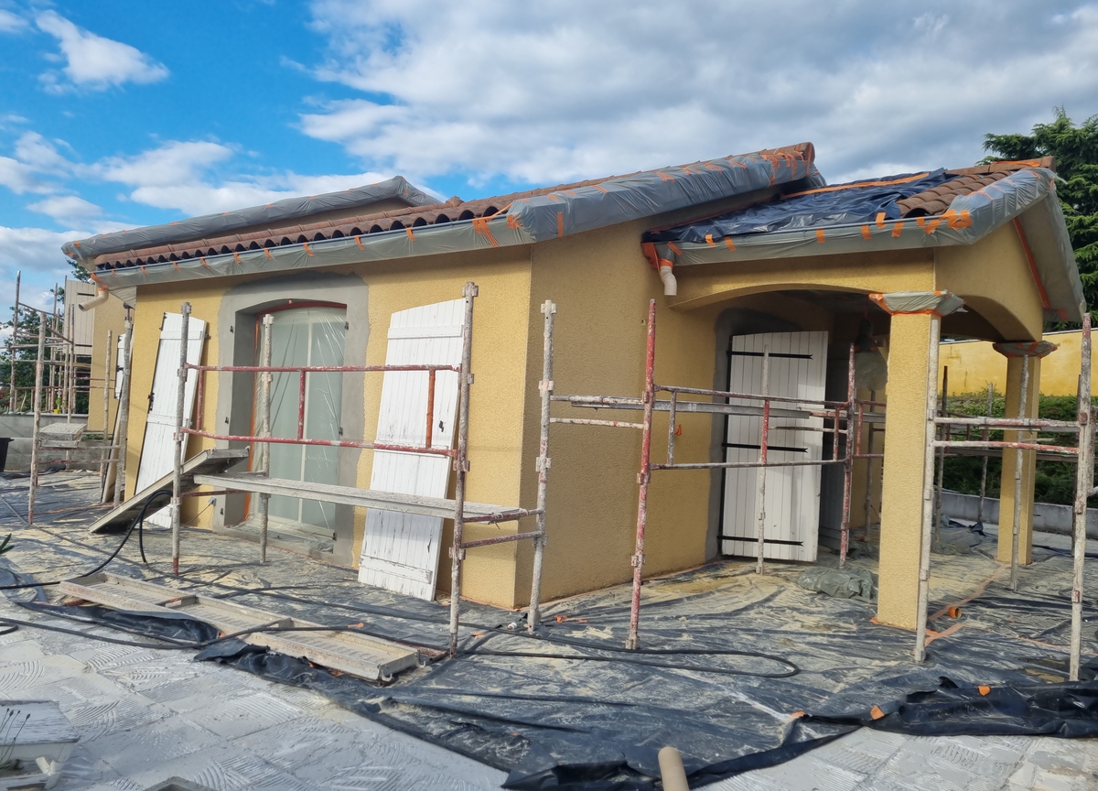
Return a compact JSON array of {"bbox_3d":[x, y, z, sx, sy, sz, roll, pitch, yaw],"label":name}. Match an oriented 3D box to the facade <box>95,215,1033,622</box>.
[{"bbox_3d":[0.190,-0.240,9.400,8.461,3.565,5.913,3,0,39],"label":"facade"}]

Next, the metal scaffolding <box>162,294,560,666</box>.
[{"bbox_3d":[-1.434,0.393,5.851,2.911,2.134,0.820,3,0,36],"label":"metal scaffolding"}]

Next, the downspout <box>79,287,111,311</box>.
[{"bbox_3d":[-5.235,-1.103,9.502,0.110,0.260,0.300,3,0,39],"label":"downspout"}]

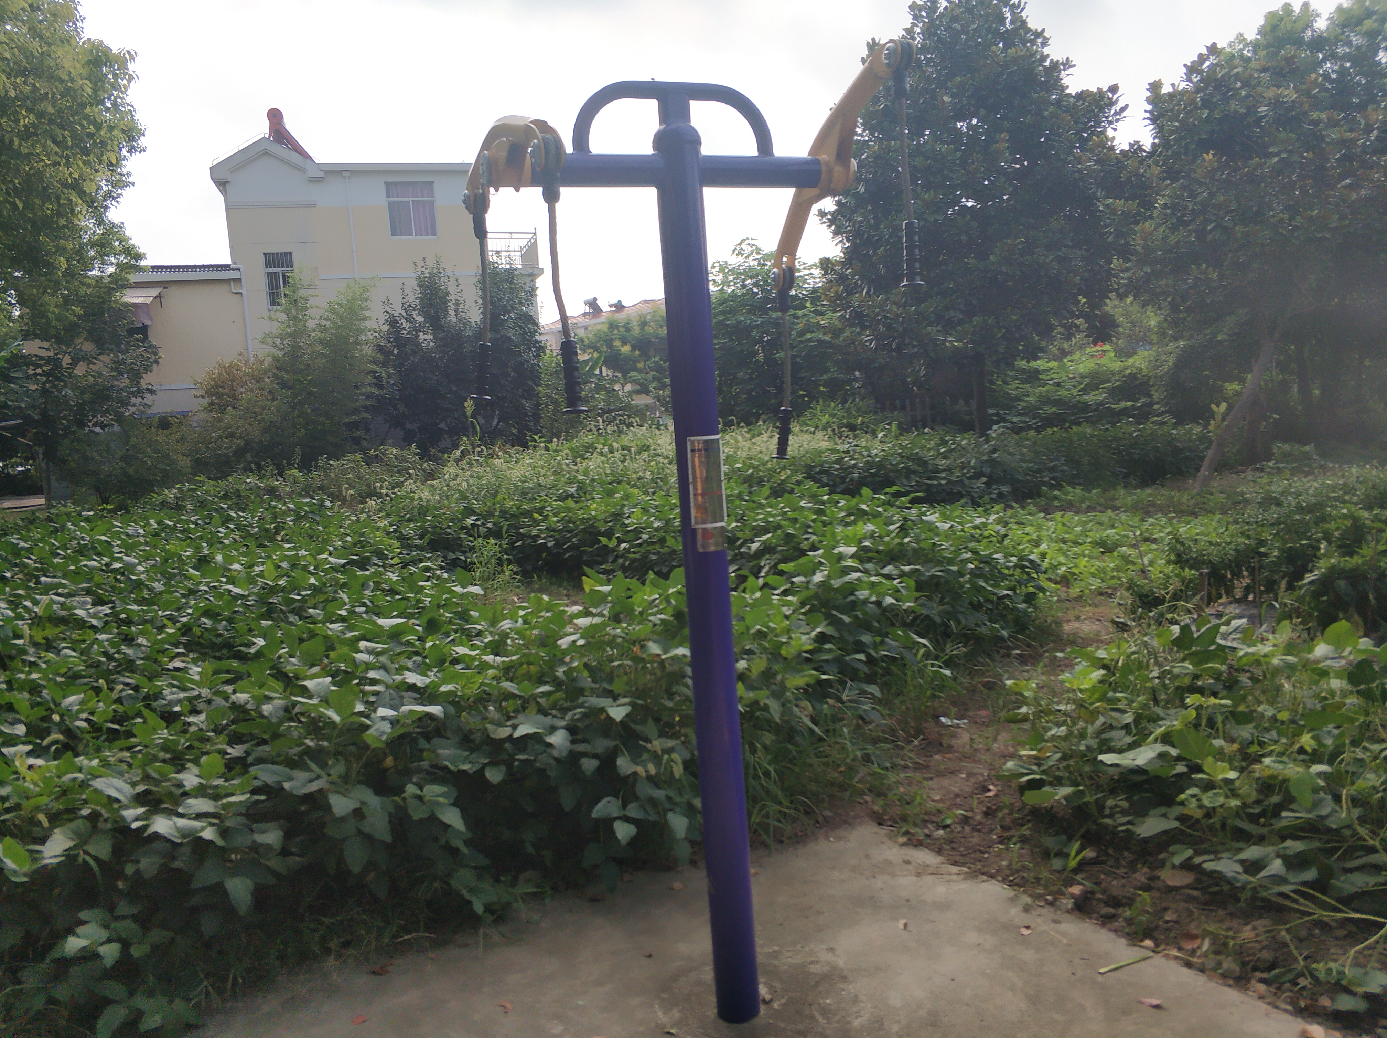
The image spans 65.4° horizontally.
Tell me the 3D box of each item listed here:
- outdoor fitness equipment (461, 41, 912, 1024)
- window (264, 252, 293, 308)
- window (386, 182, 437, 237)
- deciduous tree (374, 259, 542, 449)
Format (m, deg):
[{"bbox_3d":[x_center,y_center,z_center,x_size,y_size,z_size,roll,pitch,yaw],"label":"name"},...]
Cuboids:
[{"bbox_3d":[0.032,0.110,2.790,0.980,2.450,0.900,-6,6,-20],"label":"outdoor fitness equipment"},{"bbox_3d":[-12.309,-7.113,32.200,0.790,1.630,0.130,-6,5,-18],"label":"window"},{"bbox_3d":[-8.712,-9.570,33.500,1.460,1.700,0.130,-6,5,-18],"label":"window"},{"bbox_3d":[-4.613,-2.813,22.226,3.300,5.000,3.100,-4,5,0],"label":"deciduous tree"}]

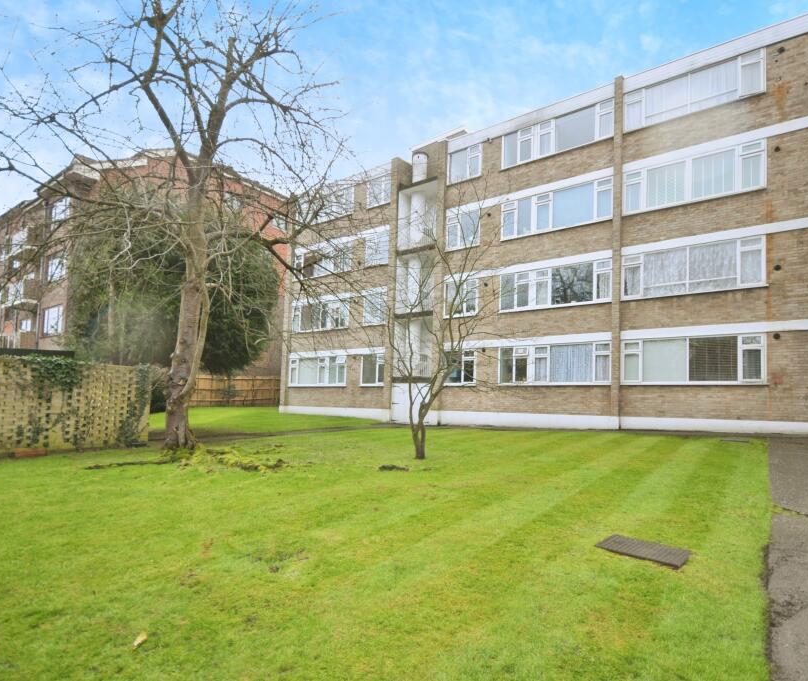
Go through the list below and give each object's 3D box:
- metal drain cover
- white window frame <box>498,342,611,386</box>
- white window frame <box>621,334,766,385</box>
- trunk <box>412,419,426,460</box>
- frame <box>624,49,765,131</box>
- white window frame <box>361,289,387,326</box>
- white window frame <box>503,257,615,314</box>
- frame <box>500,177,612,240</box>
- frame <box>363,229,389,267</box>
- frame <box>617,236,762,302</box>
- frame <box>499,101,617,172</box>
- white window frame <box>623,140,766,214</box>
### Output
[{"bbox_3d":[1.991,1.737,3.791,0.630,0.040,0.460,-4,-7,43],"label":"metal drain cover"},{"bbox_3d":[4.934,0.828,15.252,3.782,1.330,0.130,-1,-4,36],"label":"white window frame"},{"bbox_3d":[8.114,0.597,12.980,3.526,1.320,0.130,-1,-4,36],"label":"white window frame"},{"bbox_3d":[0.305,1.935,8.950,0.250,0.800,0.220,1,-3,0],"label":"trunk"},{"bbox_3d":[8.140,-7.017,12.962,3.420,1.085,0.130,-1,-4,36],"label":"frame"},{"bbox_3d":[-1.245,-1.330,19.666,1.310,1.340,0.130,-1,-4,36],"label":"white window frame"},{"bbox_3d":[4.965,-1.767,15.230,3.744,1.306,0.130,-1,-4,36],"label":"white window frame"},{"bbox_3d":[4.984,-4.328,15.217,3.728,1.288,0.130,-1,-4,36],"label":"frame"},{"bbox_3d":[-1.168,-3.913,19.611,1.292,1.366,0.130,-1,-4,36],"label":"frame"},{"bbox_3d":[8.120,-2.006,12.976,3.511,1.329,0.130,-1,-4,36],"label":"frame"},{"bbox_3d":[5.006,-6.815,15.201,3.730,1.169,0.130,-1,-4,36],"label":"frame"},{"bbox_3d":[8.130,-4.563,12.969,3.479,1.264,0.130,-1,-4,36],"label":"white window frame"}]

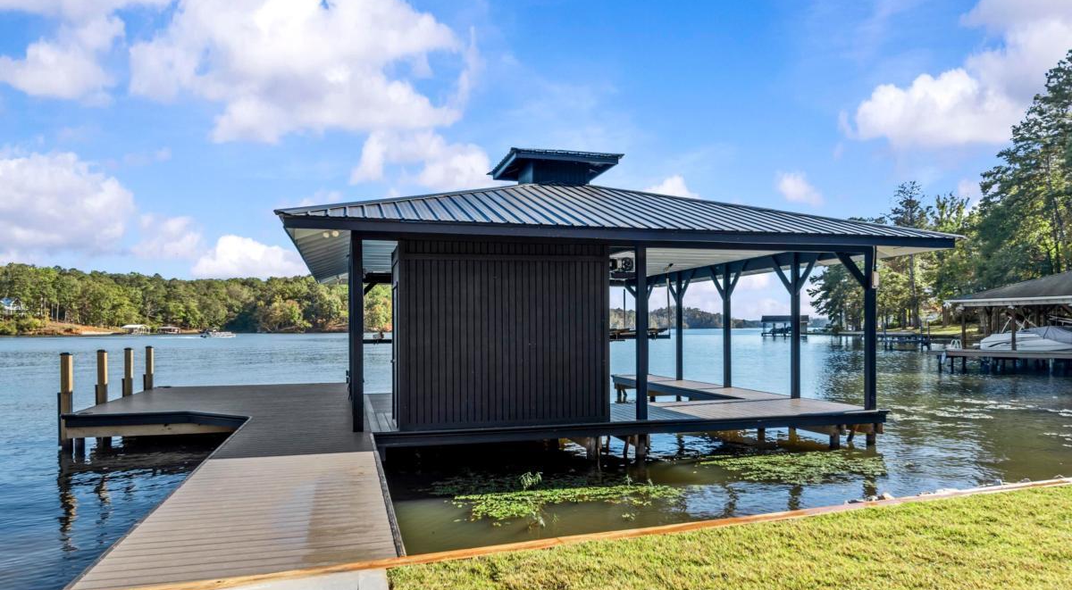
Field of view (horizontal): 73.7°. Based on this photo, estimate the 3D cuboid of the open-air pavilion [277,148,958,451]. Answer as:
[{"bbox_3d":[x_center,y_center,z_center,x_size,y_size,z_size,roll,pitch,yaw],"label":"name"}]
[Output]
[{"bbox_3d":[0.323,-0.384,15.553,10.190,5.460,11.530,0,-3,-15],"label":"open-air pavilion"}]

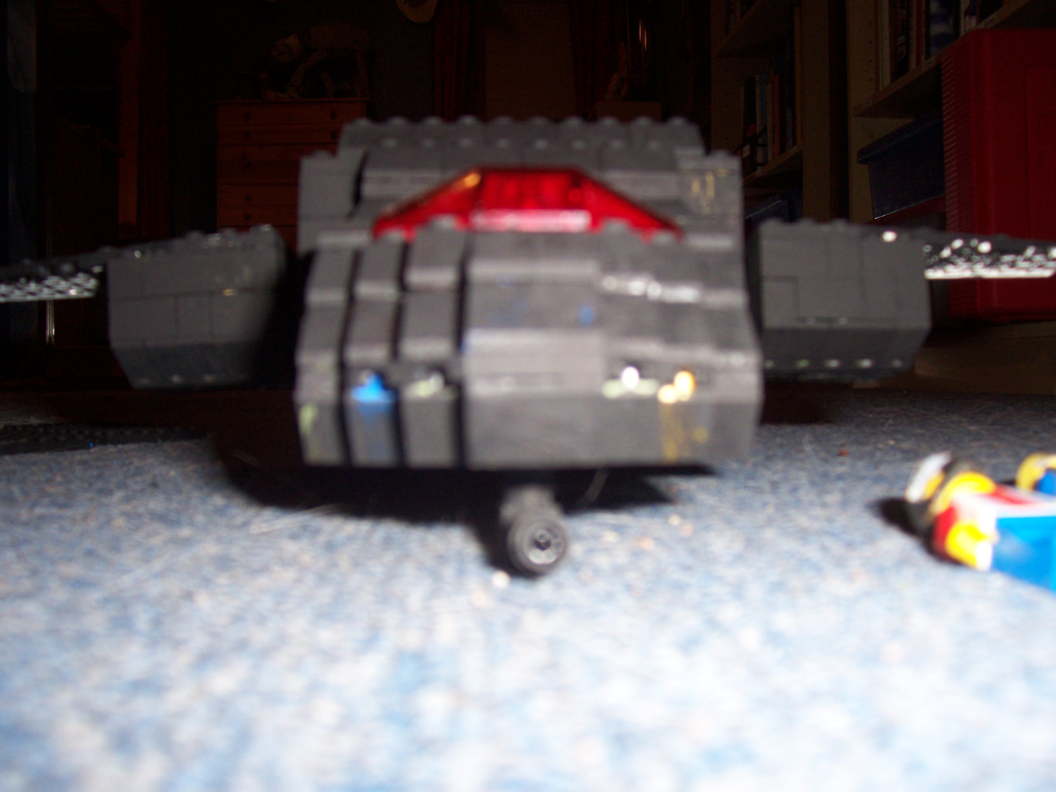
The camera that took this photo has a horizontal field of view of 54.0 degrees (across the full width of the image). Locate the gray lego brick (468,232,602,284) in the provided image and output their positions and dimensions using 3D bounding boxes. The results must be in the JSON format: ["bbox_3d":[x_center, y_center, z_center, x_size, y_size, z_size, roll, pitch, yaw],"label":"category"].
[{"bbox_3d":[0.000,-0.019,0.134,0.016,0.011,0.016,0,-3,-1],"label":"gray lego brick"}]

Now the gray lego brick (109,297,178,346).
[{"bbox_3d":[-0.091,-0.018,0.253,0.016,0.011,0.012,-3,-3,-1],"label":"gray lego brick"}]

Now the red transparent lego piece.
[{"bbox_3d":[0.000,-0.029,0.163,0.048,0.016,0.056,0,-3,-1],"label":"red transparent lego piece"}]

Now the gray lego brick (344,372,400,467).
[{"bbox_3d":[-0.020,0.004,0.141,0.008,0.011,0.016,0,-3,-1],"label":"gray lego brick"}]

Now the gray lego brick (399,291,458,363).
[{"bbox_3d":[-0.012,-0.009,0.134,0.008,0.011,0.016,0,-3,-1],"label":"gray lego brick"}]

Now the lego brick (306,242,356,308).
[{"bbox_3d":[-0.028,-0.017,0.158,0.008,0.011,0.016,0,-3,-1],"label":"lego brick"}]

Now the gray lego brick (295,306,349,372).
[{"bbox_3d":[-0.028,-0.008,0.149,0.008,0.011,0.016,0,-3,-1],"label":"gray lego brick"}]

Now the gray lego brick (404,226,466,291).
[{"bbox_3d":[-0.012,-0.018,0.142,0.008,0.011,0.016,0,-3,-1],"label":"gray lego brick"}]

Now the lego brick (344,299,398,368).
[{"bbox_3d":[-0.020,-0.009,0.142,0.008,0.011,0.016,0,-3,-1],"label":"lego brick"}]

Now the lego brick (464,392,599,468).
[{"bbox_3d":[0.000,0.003,0.125,0.016,0.011,0.016,0,-3,-1],"label":"lego brick"}]

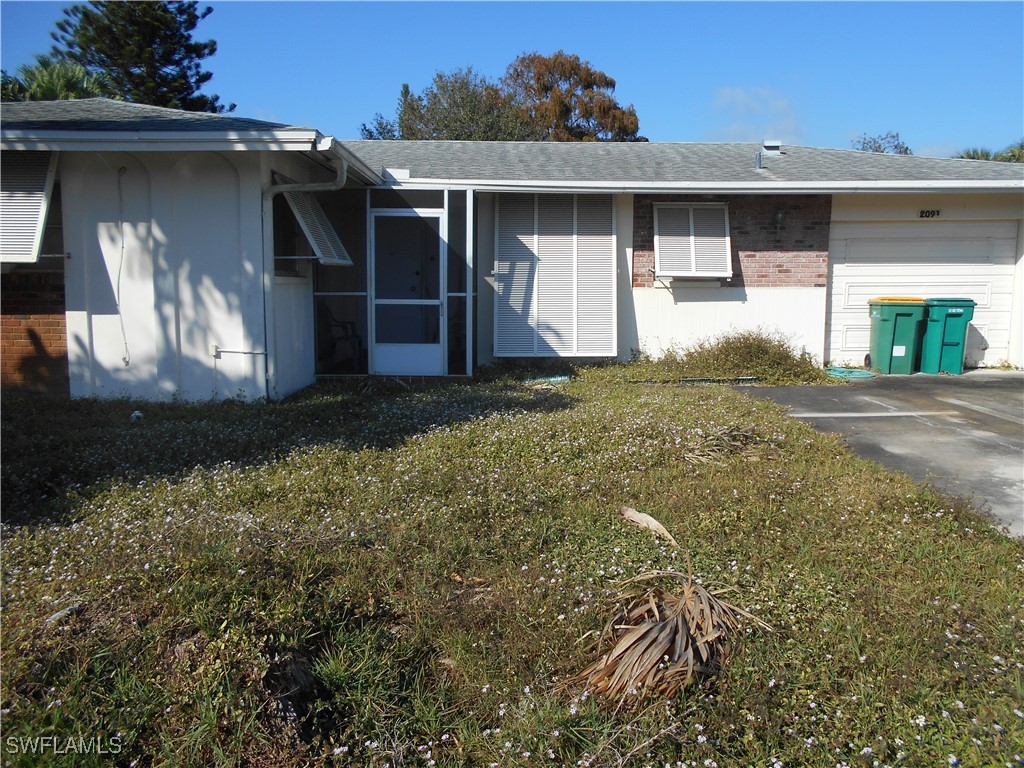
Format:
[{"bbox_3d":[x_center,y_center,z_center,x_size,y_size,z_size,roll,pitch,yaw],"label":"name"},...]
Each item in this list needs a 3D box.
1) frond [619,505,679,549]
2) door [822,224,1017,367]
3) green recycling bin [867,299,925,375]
[{"bbox_3d":[0.755,0.785,4.273,0.120,0.100,0.620,-2,7,-18],"label":"frond"},{"bbox_3d":[5.860,-1.299,11.074,2.740,2.120,0.100,0,7,0],"label":"door"},{"bbox_3d":[5.220,-0.674,10.494,0.600,1.020,0.740,2,7,15],"label":"green recycling bin"}]

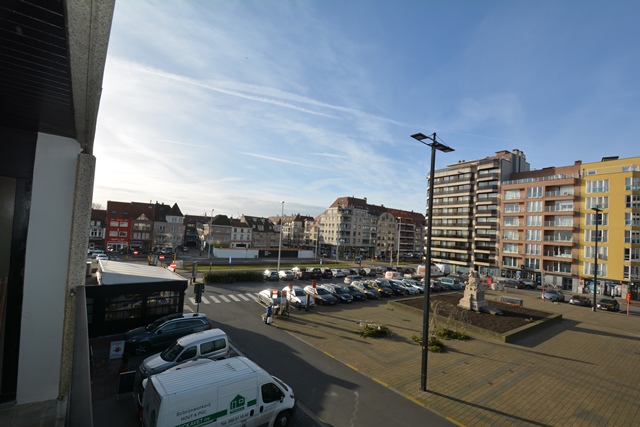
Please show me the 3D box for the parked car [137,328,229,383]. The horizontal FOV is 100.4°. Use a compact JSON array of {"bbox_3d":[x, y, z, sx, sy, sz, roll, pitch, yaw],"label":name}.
[{"bbox_3d":[-7.280,7.760,14.700,4.130,1.800,1.740,7,-5,-44],"label":"parked car"}]

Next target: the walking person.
[{"bbox_3d":[-4.192,8.393,22.419,0.550,1.760,0.420,6,-4,-30],"label":"walking person"}]

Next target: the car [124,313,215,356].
[{"bbox_3d":[-9.886,7.761,17.611,4.950,1.710,1.930,7,-5,-41],"label":"car"}]

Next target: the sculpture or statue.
[{"bbox_3d":[17.398,8.476,30.245,2.200,4.500,2.300,6,-4,-32],"label":"sculpture or statue"}]

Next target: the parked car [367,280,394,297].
[{"bbox_3d":[8.380,10.738,38.421,1.740,1.500,4.000,6,-4,-35],"label":"parked car"}]

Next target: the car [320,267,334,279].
[{"bbox_3d":[0.890,10.378,47.368,1.800,1.600,4.300,5,-4,-32],"label":"car"}]

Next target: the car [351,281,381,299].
[{"bbox_3d":[5.917,9.897,34.628,1.780,1.520,4.350,6,-4,-33],"label":"car"}]

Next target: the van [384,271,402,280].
[{"bbox_3d":[13.581,11.091,48.128,4.150,1.800,1.700,6,-5,-37],"label":"van"}]

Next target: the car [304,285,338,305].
[{"bbox_3d":[0.044,9.717,31.991,1.780,1.460,4.300,6,-5,-37],"label":"car"}]

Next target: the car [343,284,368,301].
[{"bbox_3d":[3.974,9.720,33.129,1.780,1.450,4.350,6,-5,-34],"label":"car"}]

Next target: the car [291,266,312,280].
[{"bbox_3d":[-3.128,9.885,44.385,1.820,1.780,5.100,5,-4,-29],"label":"car"}]

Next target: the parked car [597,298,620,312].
[{"bbox_3d":[39.084,12.259,36.082,4.400,1.420,1.800,6,-5,-36],"label":"parked car"}]

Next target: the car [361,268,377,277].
[{"bbox_3d":[8.789,11.148,50.912,1.800,1.500,4.250,6,-4,-33],"label":"car"}]

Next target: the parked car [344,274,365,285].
[{"bbox_3d":[6.280,11.058,44.552,4.400,1.550,1.780,6,-4,-35],"label":"parked car"}]

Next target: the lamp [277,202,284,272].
[{"bbox_3d":[-6.943,4.334,48.193,0.500,12.900,0.800,6,-5,-34],"label":"lamp"}]

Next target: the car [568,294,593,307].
[{"bbox_3d":[38.327,12.746,39.145,4.100,1.450,1.760,6,-4,-34],"label":"car"}]

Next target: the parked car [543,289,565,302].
[{"bbox_3d":[32.502,11.386,37.072,4.200,1.420,1.770,6,-4,-36],"label":"parked car"}]

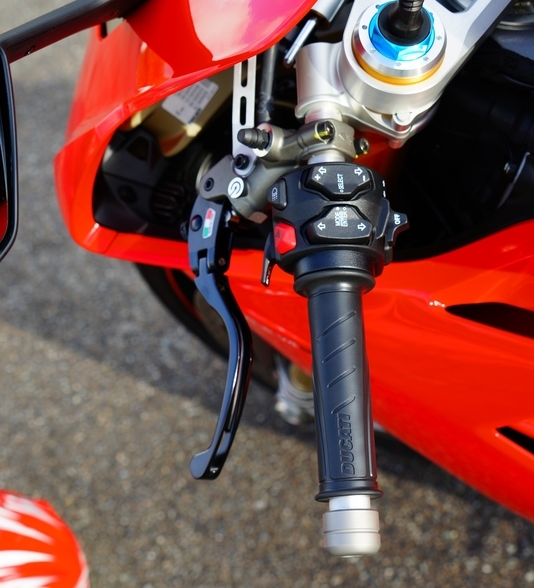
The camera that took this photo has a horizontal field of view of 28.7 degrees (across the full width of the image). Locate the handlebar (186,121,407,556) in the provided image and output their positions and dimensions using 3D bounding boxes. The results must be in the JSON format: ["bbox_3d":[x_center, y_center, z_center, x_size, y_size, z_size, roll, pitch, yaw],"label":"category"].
[{"bbox_3d":[0.014,0.016,0.621,0.140,0.085,0.272,-9,69,18],"label":"handlebar"}]

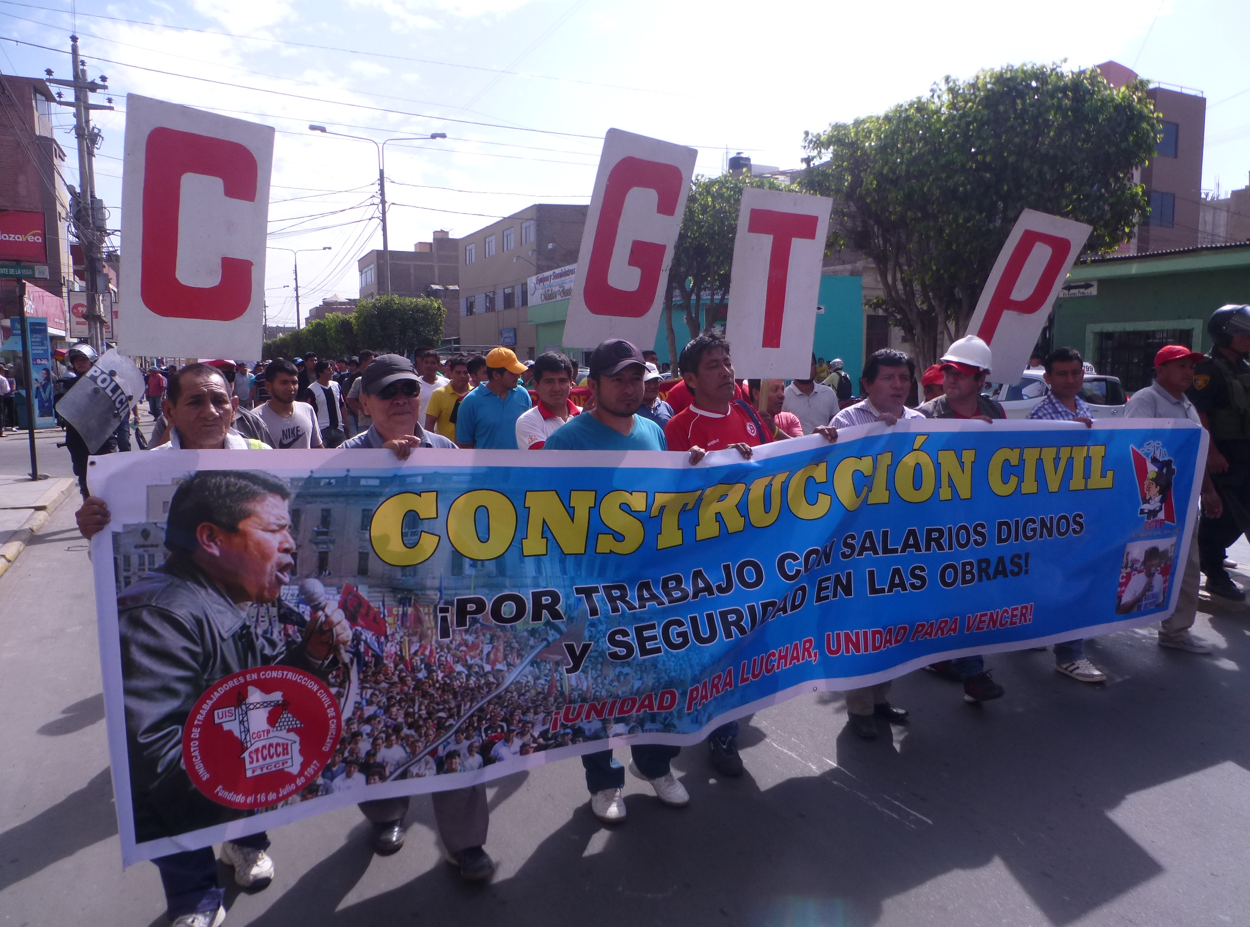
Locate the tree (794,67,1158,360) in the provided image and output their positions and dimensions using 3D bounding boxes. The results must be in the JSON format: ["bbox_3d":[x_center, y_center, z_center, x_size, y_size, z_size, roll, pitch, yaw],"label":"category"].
[{"bbox_3d":[3.314,-1.568,8.387,3.200,4.200,3.200,-4,7,-28],"label":"tree"}]

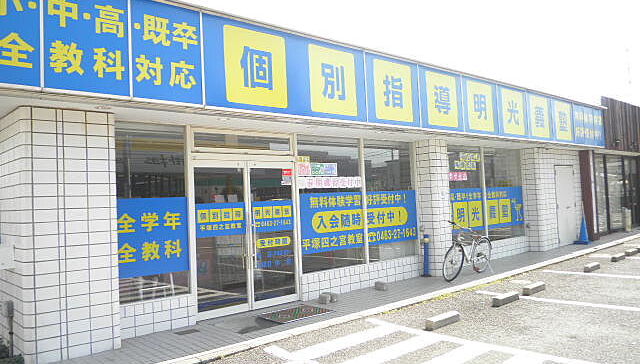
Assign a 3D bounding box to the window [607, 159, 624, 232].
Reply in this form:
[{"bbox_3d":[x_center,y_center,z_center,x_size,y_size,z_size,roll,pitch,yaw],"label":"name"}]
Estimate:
[{"bbox_3d":[10.233,0.394,16.661,1.414,2.569,0.100,-1,-3,-41],"label":"window"}]

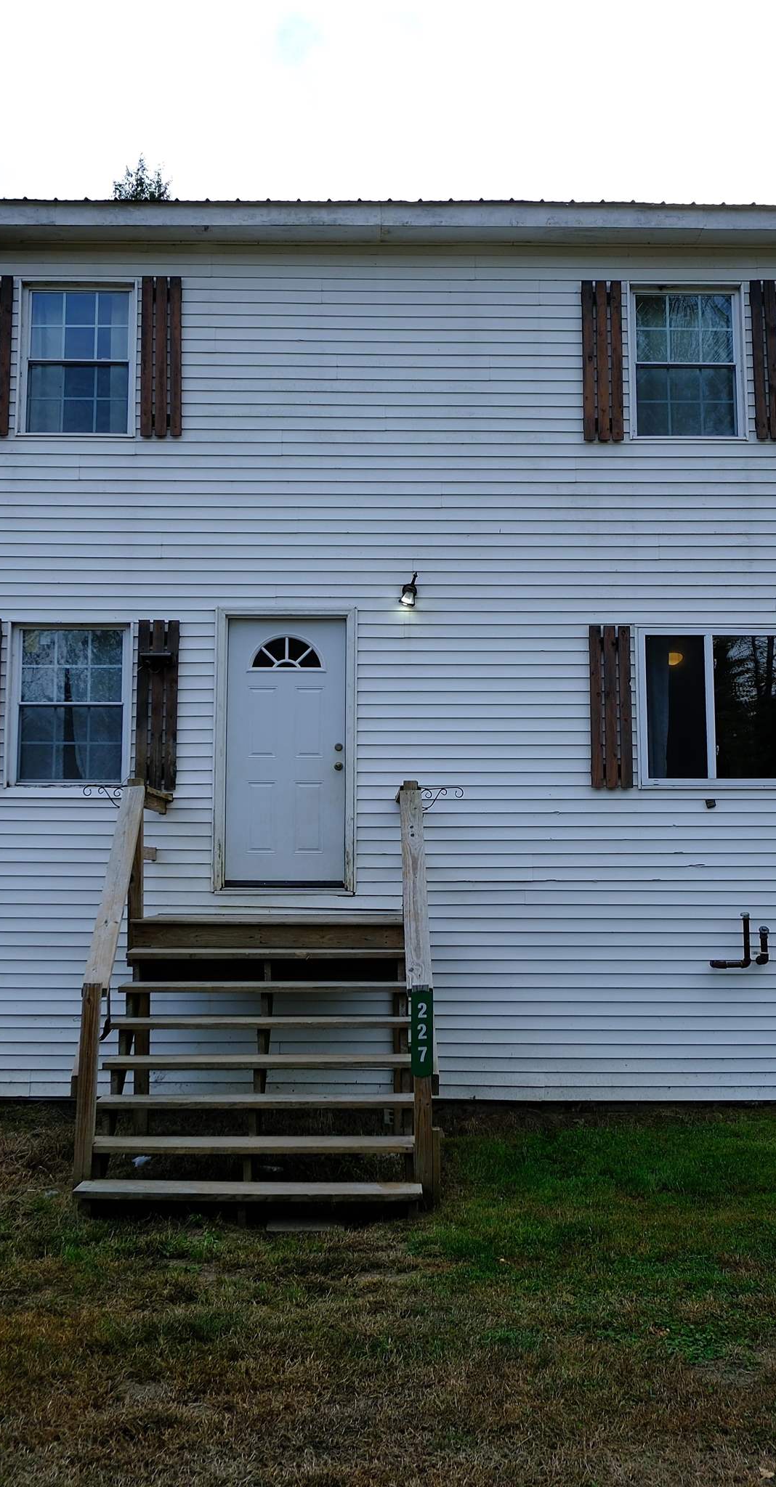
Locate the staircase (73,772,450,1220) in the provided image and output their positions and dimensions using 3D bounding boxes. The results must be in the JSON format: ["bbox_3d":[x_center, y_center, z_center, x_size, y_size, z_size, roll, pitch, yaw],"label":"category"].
[{"bbox_3d":[-0.700,1.387,8.903,1.950,2.370,3.120,0,-7,0],"label":"staircase"}]

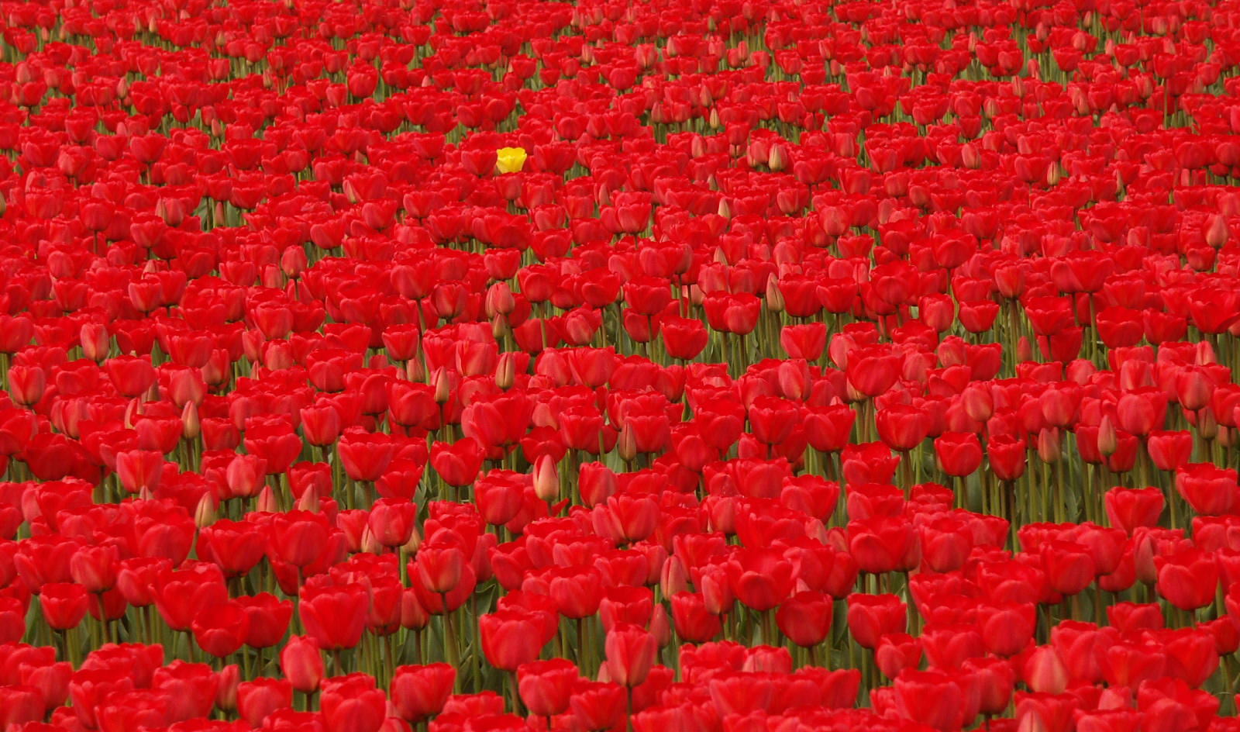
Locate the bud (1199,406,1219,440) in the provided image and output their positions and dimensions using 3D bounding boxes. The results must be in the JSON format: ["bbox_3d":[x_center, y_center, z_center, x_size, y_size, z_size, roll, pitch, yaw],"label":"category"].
[{"bbox_3d":[0.864,0.083,10.451,0.027,0.052,0.027,0,6,0],"label":"bud"}]

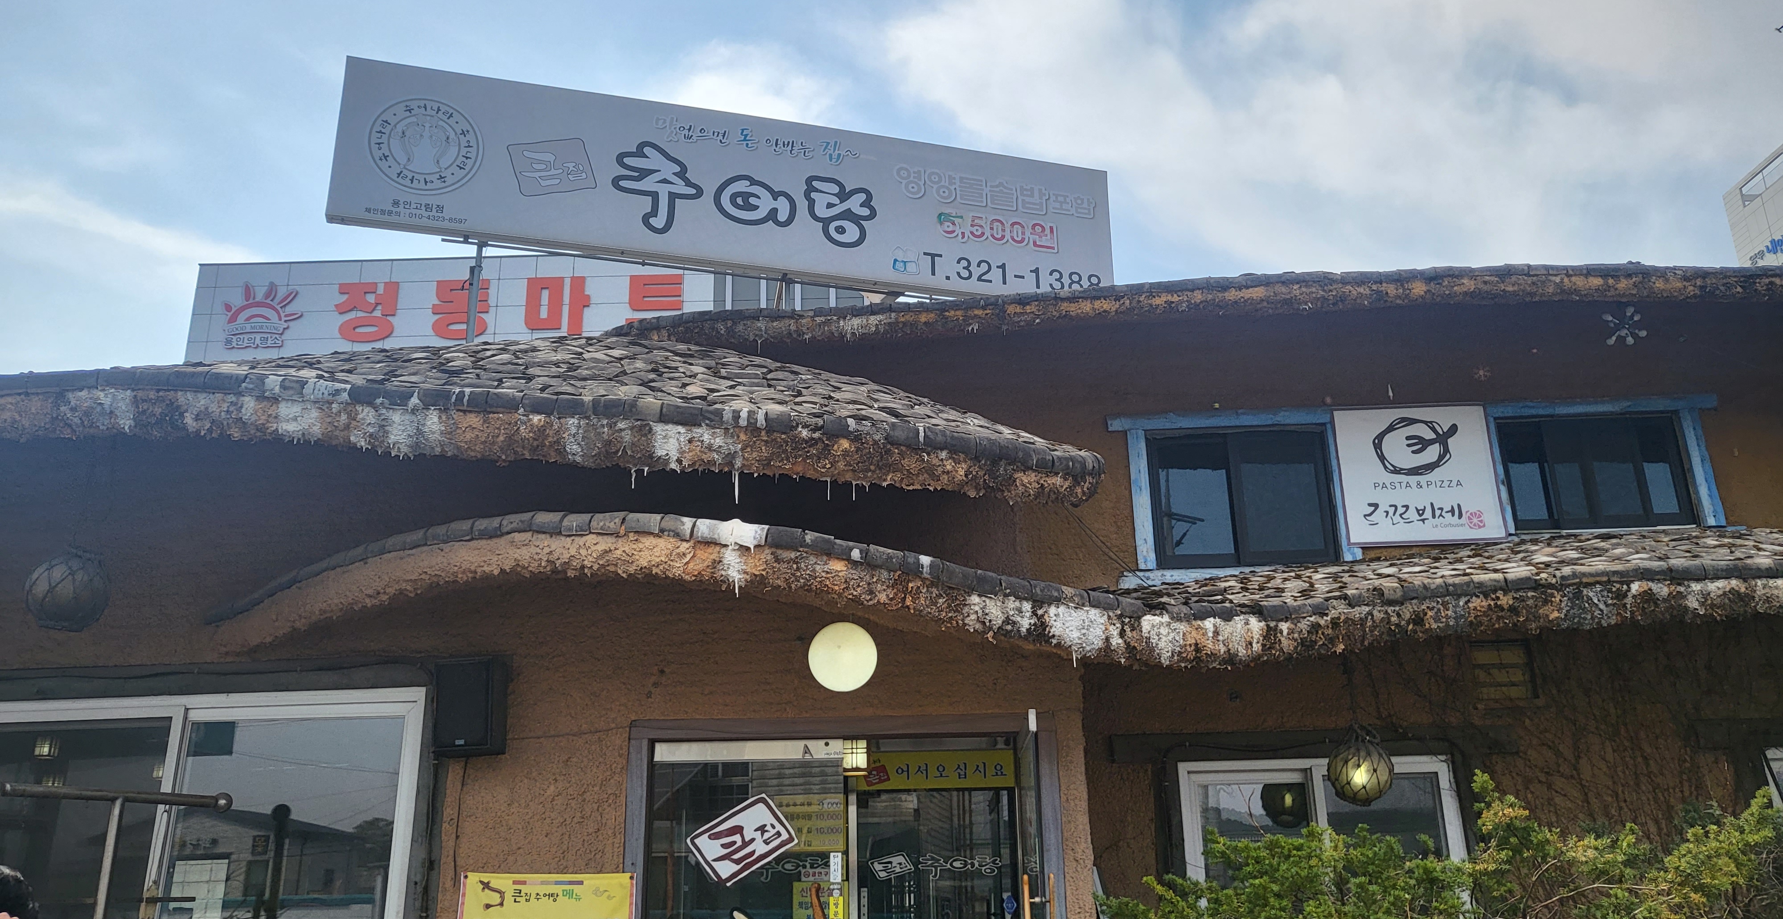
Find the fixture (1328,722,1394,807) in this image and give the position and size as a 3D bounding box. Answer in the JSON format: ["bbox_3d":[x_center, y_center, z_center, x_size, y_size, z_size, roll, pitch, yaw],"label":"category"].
[{"bbox_3d":[2.101,1.368,5.993,0.284,0.376,0.284,-2,-20,2],"label":"fixture"}]

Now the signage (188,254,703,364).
[{"bbox_3d":[-8.481,-2.705,25.905,10.117,2.522,0.300,-2,-20,2],"label":"signage"}]

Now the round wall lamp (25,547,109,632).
[{"bbox_3d":[-3.351,0.535,5.442,0.306,0.321,0.306,-1,-20,1],"label":"round wall lamp"}]

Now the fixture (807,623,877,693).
[{"bbox_3d":[-0.227,0.910,6.140,0.316,0.319,0.316,-1,-20,1],"label":"fixture"}]

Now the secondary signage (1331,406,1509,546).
[{"bbox_3d":[2.873,0.084,7.315,0.833,0.783,0.050,-2,-20,3],"label":"secondary signage"}]

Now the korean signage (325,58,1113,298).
[{"bbox_3d":[-1.094,-2.047,10.441,6.017,1.312,0.170,5,-20,-15],"label":"korean signage"}]

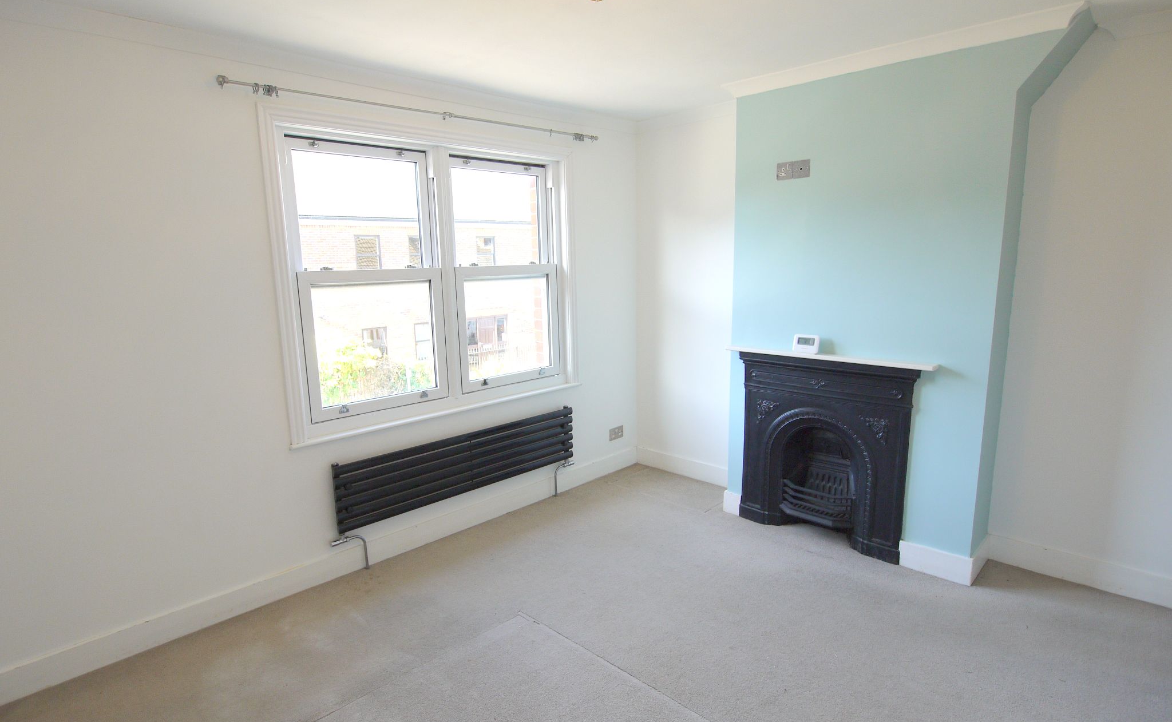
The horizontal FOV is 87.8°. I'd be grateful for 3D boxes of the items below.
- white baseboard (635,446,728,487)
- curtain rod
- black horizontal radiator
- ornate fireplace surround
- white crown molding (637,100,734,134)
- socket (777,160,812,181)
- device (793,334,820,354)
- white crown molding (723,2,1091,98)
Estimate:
[{"bbox_3d":[0.724,0.753,4.252,0.920,0.135,0.018,8,13,42],"label":"white baseboard"},{"bbox_3d":[-0.692,-1.246,3.120,2.110,0.050,0.080,-11,14,-43],"label":"curtain rod"},{"bbox_3d":[-0.647,0.562,3.440,1.515,0.345,0.080,-11,14,-43],"label":"black horizontal radiator"},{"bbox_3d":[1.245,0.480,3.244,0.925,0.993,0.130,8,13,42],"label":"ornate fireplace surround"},{"bbox_3d":[0.651,-1.537,3.831,0.920,0.067,0.065,8,13,42],"label":"white crown molding"},{"bbox_3d":[1.062,-0.976,3.123,0.175,0.087,0.011,8,13,42],"label":"socket"},{"bbox_3d":[1.140,-0.087,3.146,0.130,0.098,0.045,8,13,42],"label":"device"},{"bbox_3d":[1.300,-1.369,2.784,1.510,0.067,0.065,8,13,42],"label":"white crown molding"}]

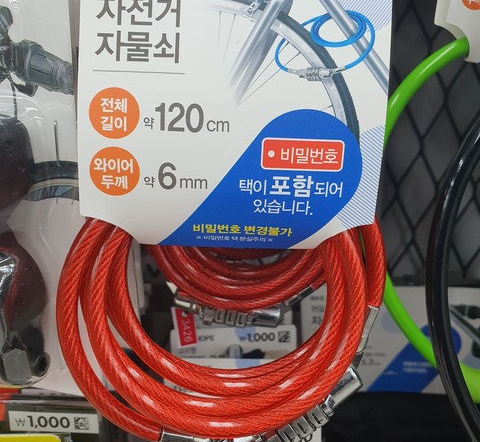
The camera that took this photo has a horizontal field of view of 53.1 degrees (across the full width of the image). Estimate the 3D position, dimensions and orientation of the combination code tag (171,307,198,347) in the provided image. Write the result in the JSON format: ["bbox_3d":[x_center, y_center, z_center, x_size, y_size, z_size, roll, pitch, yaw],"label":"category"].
[{"bbox_3d":[-0.029,0.055,0.253,0.010,0.022,0.002,-11,10,2],"label":"combination code tag"}]

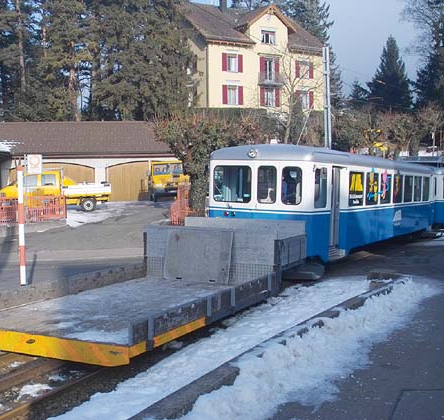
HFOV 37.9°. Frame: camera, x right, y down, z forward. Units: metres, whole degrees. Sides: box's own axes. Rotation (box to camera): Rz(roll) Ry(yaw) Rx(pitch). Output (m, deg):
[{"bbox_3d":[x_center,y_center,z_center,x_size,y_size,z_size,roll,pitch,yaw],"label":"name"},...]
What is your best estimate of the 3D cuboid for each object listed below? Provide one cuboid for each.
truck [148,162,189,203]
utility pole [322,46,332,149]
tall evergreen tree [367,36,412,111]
[{"bbox_3d":[-3.230,-1.852,40.889,2.150,2.500,4.800,-2,4,-3],"label":"truck"},{"bbox_3d":[4.650,-2.817,28.418,0.290,8.500,0.290,1,5,28],"label":"utility pole"},{"bbox_3d":[19.339,-11.106,74.654,5.900,17.500,5.900,-1,4,0],"label":"tall evergreen tree"}]

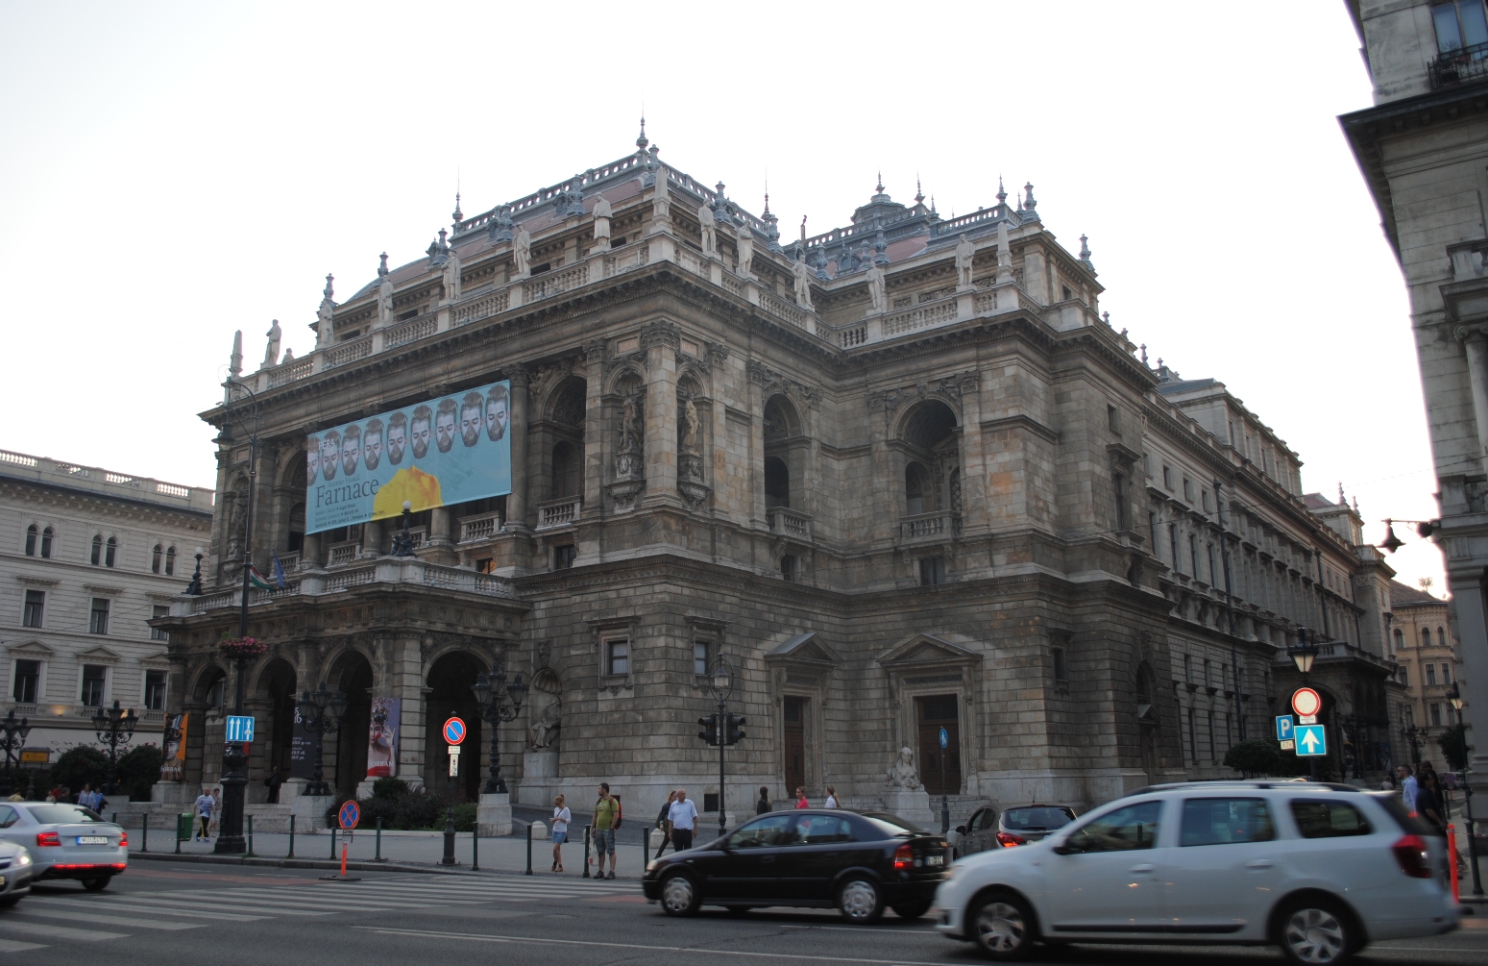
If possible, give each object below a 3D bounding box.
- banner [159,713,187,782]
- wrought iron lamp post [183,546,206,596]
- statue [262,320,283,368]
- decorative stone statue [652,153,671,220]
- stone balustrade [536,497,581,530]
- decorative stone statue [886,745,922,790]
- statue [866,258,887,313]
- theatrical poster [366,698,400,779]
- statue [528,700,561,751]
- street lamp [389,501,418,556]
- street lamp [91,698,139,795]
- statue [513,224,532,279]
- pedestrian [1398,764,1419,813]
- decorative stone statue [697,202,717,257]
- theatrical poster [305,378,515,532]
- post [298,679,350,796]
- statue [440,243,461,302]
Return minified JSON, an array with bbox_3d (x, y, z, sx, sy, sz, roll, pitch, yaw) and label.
[{"bbox_3d":[-25.518,11.829,55.611,1.600,2.930,0.250,-10,-17,34],"label":"banner"},{"bbox_3d":[-27.461,4.382,62.000,0.900,2.420,0.900,-11,-17,34],"label":"wrought iron lamp post"},{"bbox_3d":[-28.282,-8.356,74.391,0.900,2.750,0.800,-10,-17,34],"label":"statue"},{"bbox_3d":[-3.674,-12.773,55.400,0.750,3.300,0.750,-10,-17,34],"label":"decorative stone statue"},{"bbox_3d":[-8.725,1.480,58.823,2.700,1.240,0.350,-11,-17,34],"label":"stone balustrade"},{"bbox_3d":[7.340,13.026,56.800,1.250,2.000,2.100,1,-14,-10],"label":"decorative stone statue"},{"bbox_3d":[6.988,-10.286,65.564,0.850,2.950,0.680,-10,-17,34],"label":"statue"},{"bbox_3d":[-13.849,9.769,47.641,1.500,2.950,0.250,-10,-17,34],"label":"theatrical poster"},{"bbox_3d":[-8.744,10.601,54.446,1.050,2.250,1.150,-10,-17,34],"label":"statue"},{"bbox_3d":[-13.603,1.884,49.603,0.950,2.250,0.920,-1,-14,0],"label":"street lamp"},{"bbox_3d":[-29.511,12.405,58.200,1.750,4.350,1.750,-11,-17,34],"label":"street lamp"},{"bbox_3d":[-11.437,-11.972,64.111,0.880,2.780,0.720,-11,-17,34],"label":"statue"},{"bbox_3d":[11.525,5.761,21.380,0.420,1.780,0.500,-11,-17,34],"label":"pedestrian"},{"bbox_3d":[-1.718,-11.898,58.191,0.650,2.800,0.850,-10,-17,34],"label":"decorative stone statue"},{"bbox_3d":[-18.087,-1.099,65.653,16.100,5.800,0.100,-11,-17,34],"label":"theatrical poster"},{"bbox_3d":[-16.311,9.918,48.051,1.800,4.410,1.750,-10,-17,34],"label":"post"},{"bbox_3d":[-15.437,-11.061,65.287,0.900,2.800,0.750,-10,-17,34],"label":"statue"}]

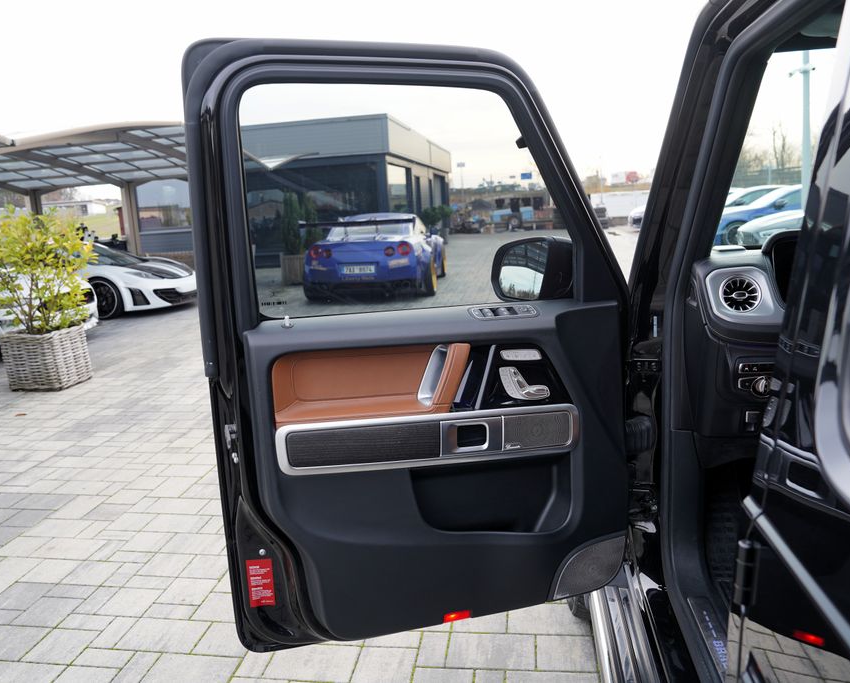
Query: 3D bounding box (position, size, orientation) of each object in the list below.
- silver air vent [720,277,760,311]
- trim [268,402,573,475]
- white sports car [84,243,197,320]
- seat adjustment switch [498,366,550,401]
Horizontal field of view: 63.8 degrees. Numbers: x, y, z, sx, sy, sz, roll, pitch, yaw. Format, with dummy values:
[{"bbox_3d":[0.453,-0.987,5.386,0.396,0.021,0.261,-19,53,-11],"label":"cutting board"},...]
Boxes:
[{"bbox_3d":[0.741,-0.113,1.612,0.094,0.091,0.040,-1,12,8],"label":"silver air vent"},{"bbox_3d":[0.016,0.220,1.562,0.695,0.110,0.050,-4,11,-10],"label":"trim"},{"bbox_3d":[-5.722,-1.126,11.426,4.500,1.200,1.980,1,12,16],"label":"white sports car"},{"bbox_3d":[0.234,0.098,1.620,0.118,0.080,0.030,-4,12,-10],"label":"seat adjustment switch"}]

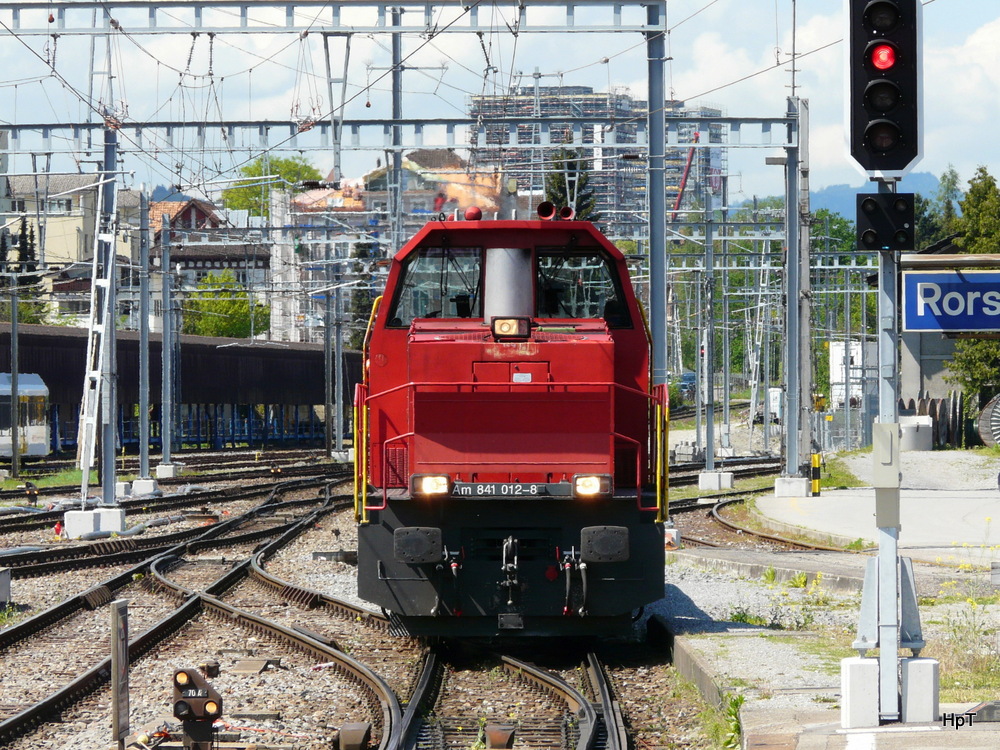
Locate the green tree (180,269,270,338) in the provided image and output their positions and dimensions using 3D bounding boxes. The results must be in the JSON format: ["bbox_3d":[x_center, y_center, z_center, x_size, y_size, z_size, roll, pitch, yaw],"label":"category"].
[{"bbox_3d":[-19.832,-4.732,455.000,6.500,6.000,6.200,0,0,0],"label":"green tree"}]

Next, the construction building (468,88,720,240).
[{"bbox_3d":[21.597,-46.849,1395.000,51.000,35.500,30.000,0,0,14],"label":"construction building"}]

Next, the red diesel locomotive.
[{"bbox_3d":[0.100,0.490,65.900,3.000,4.350,14.200,0,0,0],"label":"red diesel locomotive"}]

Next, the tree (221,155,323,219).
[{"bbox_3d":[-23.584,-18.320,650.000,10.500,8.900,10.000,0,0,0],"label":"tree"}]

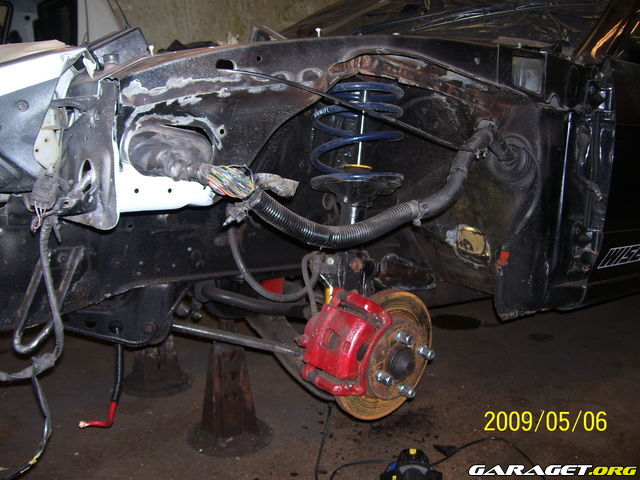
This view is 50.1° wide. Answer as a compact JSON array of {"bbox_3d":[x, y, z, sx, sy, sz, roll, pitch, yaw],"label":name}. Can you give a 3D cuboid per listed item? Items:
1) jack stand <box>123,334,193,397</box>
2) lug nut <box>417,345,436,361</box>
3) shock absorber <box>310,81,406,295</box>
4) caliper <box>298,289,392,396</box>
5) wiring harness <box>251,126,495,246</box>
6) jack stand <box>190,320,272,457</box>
[{"bbox_3d":[-0.480,0.267,2.010,0.208,0.310,0.208,-6,13,-31],"label":"jack stand"},{"bbox_3d":[0.204,0.218,1.317,0.021,0.021,0.034,20,0,-43],"label":"lug nut"},{"bbox_3d":[0.082,-0.129,1.384,0.185,0.475,0.185,4,-6,0],"label":"shock absorber"},{"bbox_3d":[0.045,0.193,1.275,0.105,0.178,0.112,20,0,-43],"label":"caliper"},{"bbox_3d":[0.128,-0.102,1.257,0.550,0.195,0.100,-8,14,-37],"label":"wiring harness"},{"bbox_3d":[-0.218,0.327,1.650,0.208,0.315,0.208,-6,13,-31],"label":"jack stand"}]

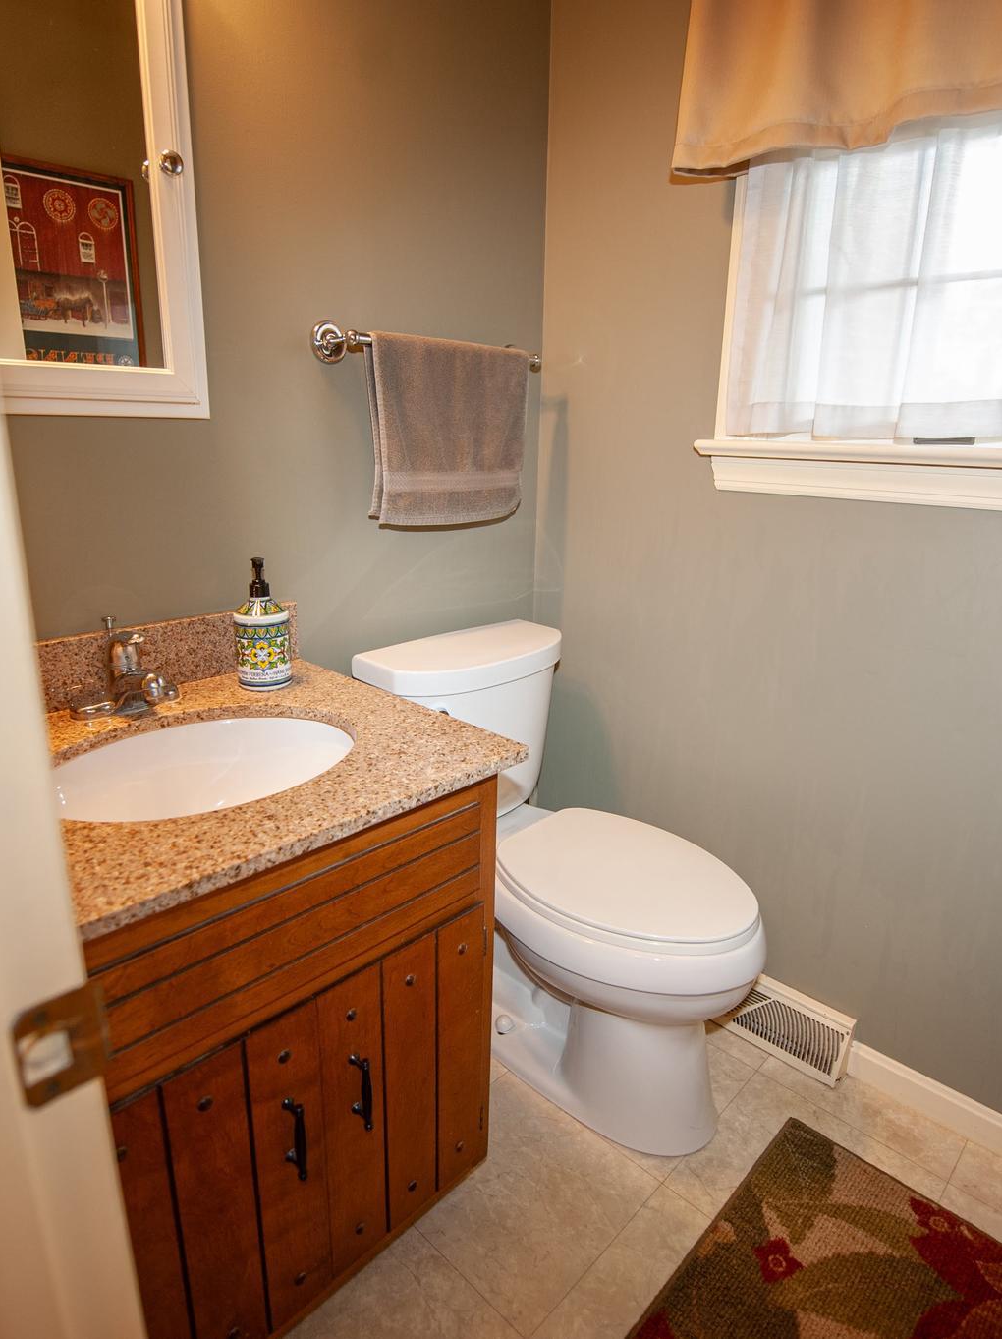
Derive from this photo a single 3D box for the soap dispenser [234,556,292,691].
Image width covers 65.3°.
[{"bbox_3d":[-0.385,-0.081,1.265,0.080,0.207,0.082,-4,17,-17],"label":"soap dispenser"}]

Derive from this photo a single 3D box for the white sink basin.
[{"bbox_3d":[-0.391,0.181,1.029,0.374,0.154,0.428,16,22,41],"label":"white sink basin"}]

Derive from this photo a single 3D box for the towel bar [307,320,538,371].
[{"bbox_3d":[-0.106,-0.584,1.444,0.086,0.068,0.517,16,22,41],"label":"towel bar"}]

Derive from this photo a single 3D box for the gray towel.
[{"bbox_3d":[-0.084,-0.439,1.473,0.063,0.326,0.391,16,22,41],"label":"gray towel"}]

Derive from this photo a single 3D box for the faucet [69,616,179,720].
[{"bbox_3d":[-0.509,0.002,1.097,0.141,0.138,0.159,16,22,41],"label":"faucet"}]

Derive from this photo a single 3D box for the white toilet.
[{"bbox_3d":[0.145,0.383,1.504,0.730,0.782,0.444,16,22,41],"label":"white toilet"}]

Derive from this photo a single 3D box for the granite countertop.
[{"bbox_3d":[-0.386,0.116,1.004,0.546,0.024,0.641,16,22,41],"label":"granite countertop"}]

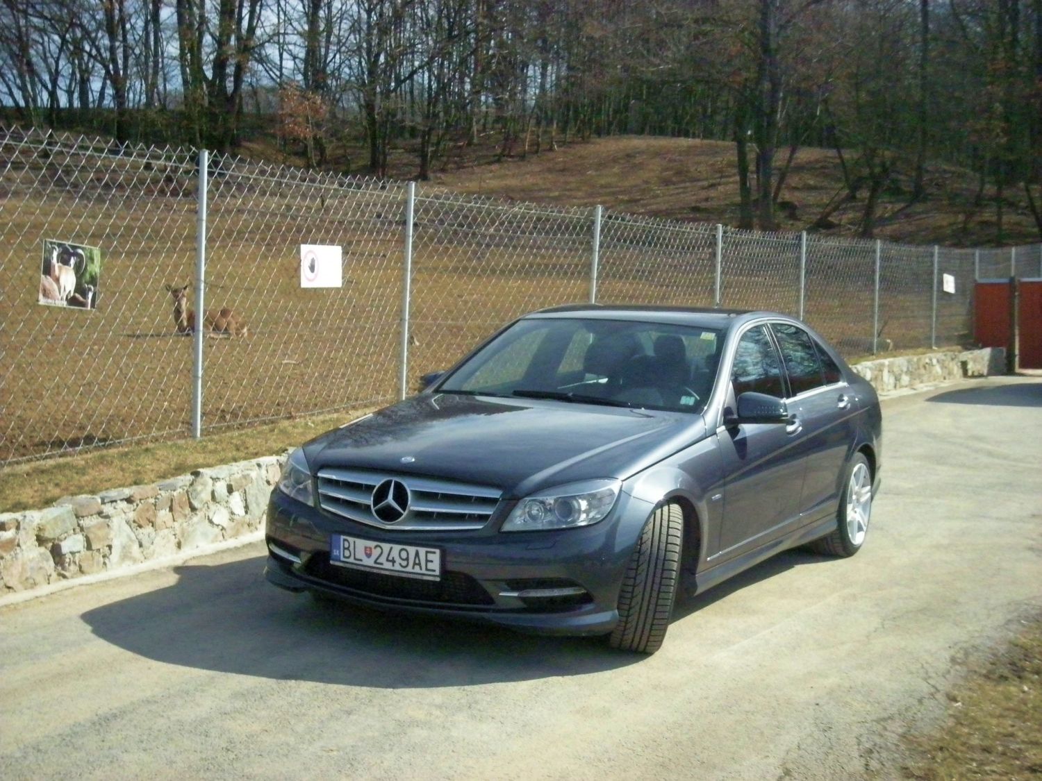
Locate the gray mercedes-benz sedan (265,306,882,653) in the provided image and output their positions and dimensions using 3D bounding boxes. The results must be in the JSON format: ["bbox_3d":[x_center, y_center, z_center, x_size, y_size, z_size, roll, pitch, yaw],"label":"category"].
[{"bbox_3d":[0.595,0.249,7.772,1.850,1.440,4.590,4,5,29],"label":"gray mercedes-benz sedan"}]

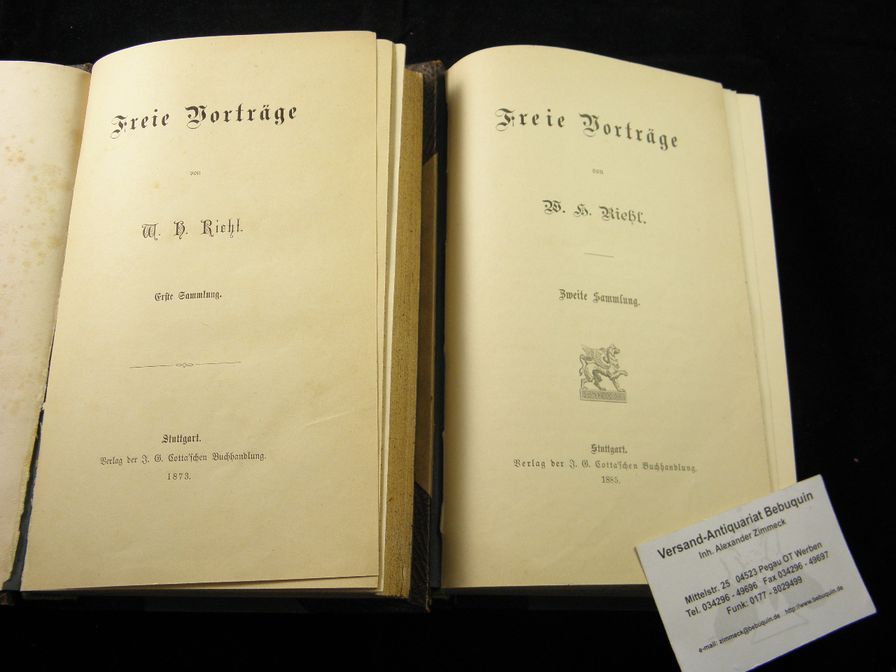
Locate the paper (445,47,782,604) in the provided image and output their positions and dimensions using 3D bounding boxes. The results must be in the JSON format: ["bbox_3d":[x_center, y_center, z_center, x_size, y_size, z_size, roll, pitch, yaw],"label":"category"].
[{"bbox_3d":[0.063,-0.015,0.375,0.128,0.020,0.224,1,70,-4],"label":"paper"}]

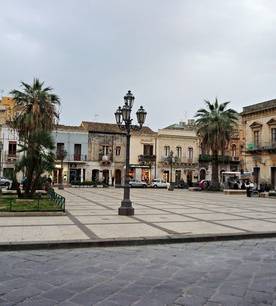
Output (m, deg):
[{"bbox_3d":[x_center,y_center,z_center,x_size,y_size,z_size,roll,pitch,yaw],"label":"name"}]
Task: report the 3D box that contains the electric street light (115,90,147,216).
[{"bbox_3d":[-0.378,-0.006,12.964,1.360,5.180,1.300,3,-4,-20],"label":"electric street light"}]

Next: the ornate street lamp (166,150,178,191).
[{"bbox_3d":[4.352,2.128,39.703,1.300,5.300,1.300,3,-5,-19],"label":"ornate street lamp"}]

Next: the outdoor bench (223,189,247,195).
[{"bbox_3d":[10.689,4.321,33.516,3.000,0.500,0.600,3,-4,-20],"label":"outdoor bench"}]

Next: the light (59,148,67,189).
[{"bbox_3d":[-9.119,1.666,37.407,1.300,5.400,1.300,3,-5,-19],"label":"light"}]

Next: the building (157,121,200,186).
[{"bbox_3d":[5.912,0.778,61.558,8.600,11.800,10.000,3,-4,-20],"label":"building"}]

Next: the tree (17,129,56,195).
[{"bbox_3d":[-5.564,0.559,16.919,2.200,3.750,2.200,3,-4,-20],"label":"tree"}]

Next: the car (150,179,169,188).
[{"bbox_3d":[4.048,5.250,52.545,3.700,1.430,1.600,3,-4,-20],"label":"car"}]

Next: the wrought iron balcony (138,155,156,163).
[{"bbox_3d":[1.604,0.976,50.677,2.700,1.300,0.900,3,-5,-19],"label":"wrought iron balcony"}]

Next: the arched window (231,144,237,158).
[{"bbox_3d":[17.880,-0.316,56.947,1.100,2.500,0.300,3,-5,-19],"label":"arched window"}]

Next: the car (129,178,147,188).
[{"bbox_3d":[-0.197,5.136,51.545,3.750,1.430,1.600,3,-4,-20],"label":"car"}]

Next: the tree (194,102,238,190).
[{"bbox_3d":[10.740,-1.146,41.976,5.800,12.400,5.800,3,-5,-19],"label":"tree"}]

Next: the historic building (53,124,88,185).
[{"bbox_3d":[-12.479,0.778,54.026,6.600,9.800,9.000,3,-4,-20],"label":"historic building"}]

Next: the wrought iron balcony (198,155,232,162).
[{"bbox_3d":[13.936,0.989,55.095,6.400,1.300,0.950,3,-5,-19],"label":"wrought iron balcony"}]

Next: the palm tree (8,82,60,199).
[{"bbox_3d":[-6.483,-0.870,19.488,3.200,7.500,3.200,3,-5,-19],"label":"palm tree"}]

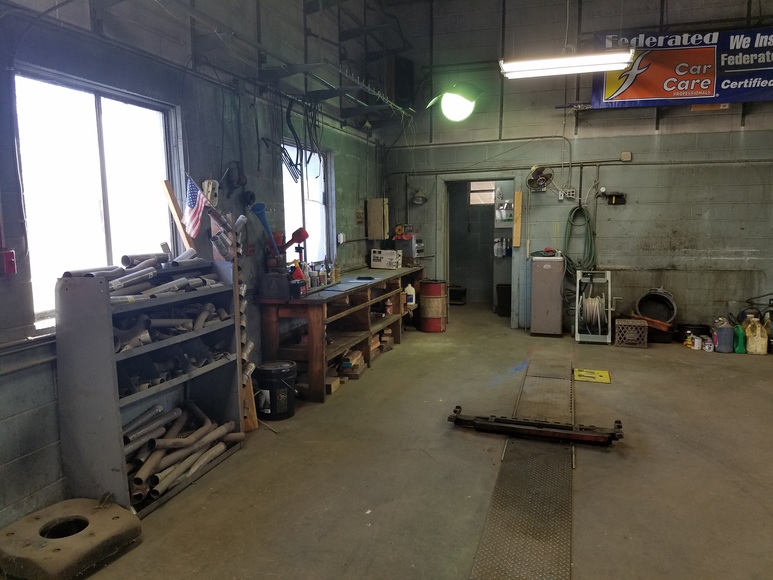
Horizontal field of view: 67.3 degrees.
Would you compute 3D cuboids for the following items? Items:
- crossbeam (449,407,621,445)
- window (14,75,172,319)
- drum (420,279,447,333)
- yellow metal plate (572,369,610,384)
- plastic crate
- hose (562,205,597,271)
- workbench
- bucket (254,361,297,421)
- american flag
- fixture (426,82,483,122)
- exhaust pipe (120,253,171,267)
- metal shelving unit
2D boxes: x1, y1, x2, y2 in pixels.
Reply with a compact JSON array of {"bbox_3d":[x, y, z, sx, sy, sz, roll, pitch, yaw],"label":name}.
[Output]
[{"bbox_3d":[1.002,0.922,3.993,1.175,0.150,0.180,2,7,17],"label":"crossbeam"},{"bbox_3d":[-1.568,-0.500,3.301,0.090,1.170,1.070,2,7,17],"label":"window"},{"bbox_3d":[0.645,0.204,7.805,0.355,0.650,0.355,2,7,17],"label":"drum"},{"bbox_3d":[1.938,0.801,5.473,0.310,0.016,0.480,2,7,17],"label":"yellow metal plate"},{"bbox_3d":[2.883,0.497,6.828,0.335,0.275,0.335,2,7,17],"label":"plastic crate"},{"bbox_3d":[2.458,-0.663,7.378,0.400,0.850,0.140,2,7,17],"label":"hose"},{"bbox_3d":[-0.287,0.298,6.333,0.590,0.836,3.300,2,7,17],"label":"workbench"},{"bbox_3d":[-0.853,0.767,4.448,0.305,0.375,0.305,0,7,0],"label":"bucket"},{"bbox_3d":[-1.236,-0.533,3.752,0.170,0.400,0.060,2,7,17],"label":"american flag"},{"bbox_3d":[0.552,-1.487,4.606,0.400,0.290,0.380,2,7,17],"label":"fixture"},{"bbox_3d":[-1.336,-0.179,3.236,0.064,0.064,0.370,2,7,17],"label":"exhaust pipe"},{"bbox_3d":[-1.309,0.480,3.389,0.440,1.210,1.000,2,7,17],"label":"metal shelving unit"}]

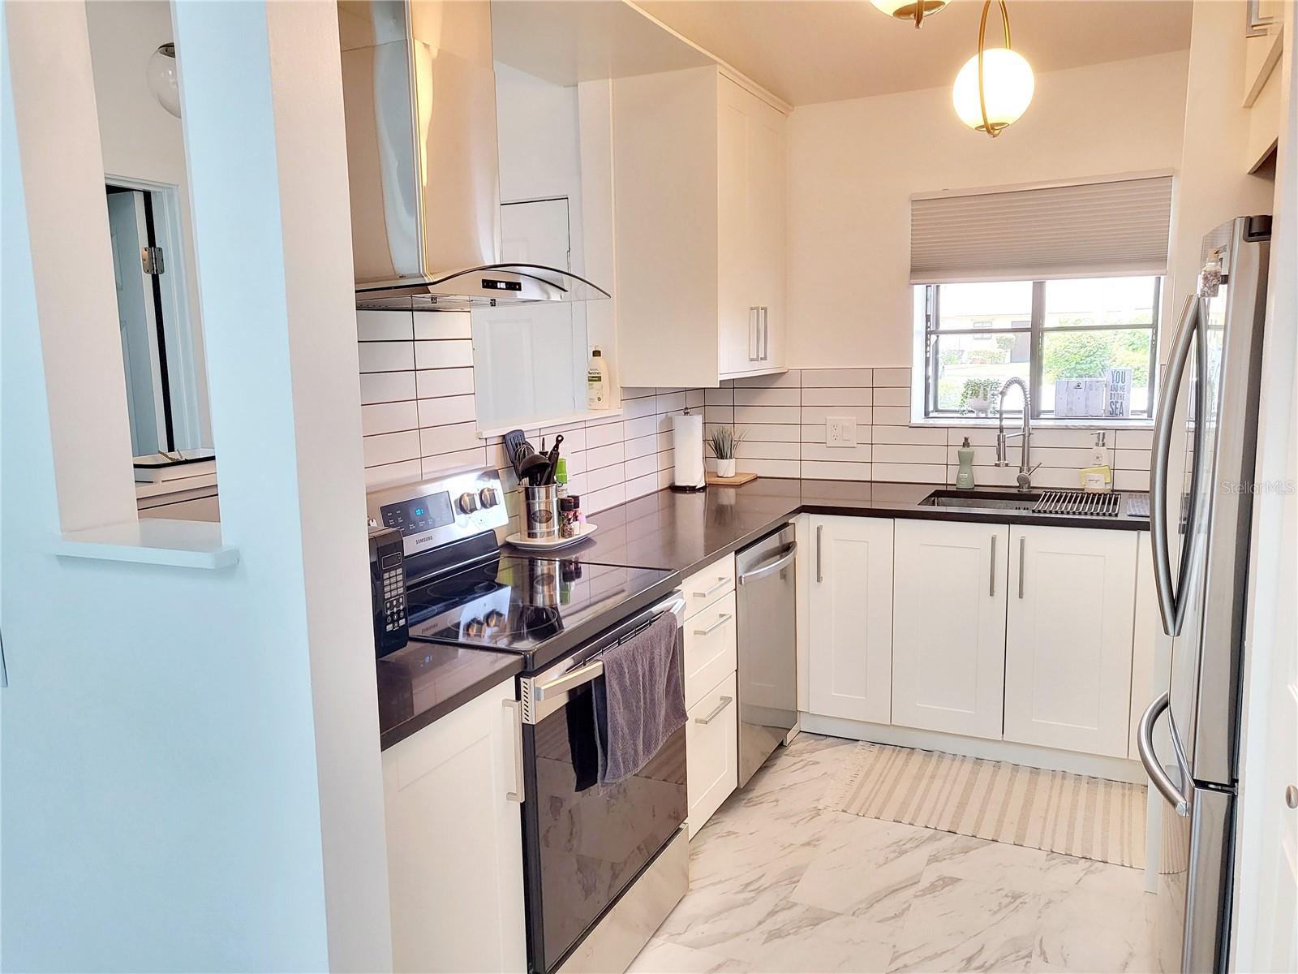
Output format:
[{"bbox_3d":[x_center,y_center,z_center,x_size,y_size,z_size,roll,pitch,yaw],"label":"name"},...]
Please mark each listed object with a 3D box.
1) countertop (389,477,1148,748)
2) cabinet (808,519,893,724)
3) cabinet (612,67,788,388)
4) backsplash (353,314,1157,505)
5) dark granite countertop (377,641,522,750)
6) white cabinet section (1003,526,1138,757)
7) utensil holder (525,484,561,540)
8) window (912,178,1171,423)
[{"bbox_3d":[0.453,0.210,2.723,1.840,0.032,2.950,3,9,25],"label":"countertop"},{"bbox_3d":[0.867,0.444,3.854,0.311,0.765,0.604,3,9,25],"label":"cabinet"},{"bbox_3d":[0.231,-0.962,3.847,0.397,1.094,0.790,3,9,25],"label":"cabinet"},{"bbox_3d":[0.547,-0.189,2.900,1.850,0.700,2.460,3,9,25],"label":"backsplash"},{"bbox_3d":[-0.625,0.368,1.833,0.650,0.030,0.400,3,9,25],"label":"dark granite countertop"},{"bbox_3d":[1.495,0.475,3.448,0.382,0.760,0.500,2,9,26],"label":"white cabinet section"},{"bbox_3d":[-0.335,0.073,3.045,0.114,0.158,0.114,-1,8,0],"label":"utensil holder"},{"bbox_3d":[1.500,-0.697,3.815,0.915,0.890,0.170,3,9,25],"label":"window"}]

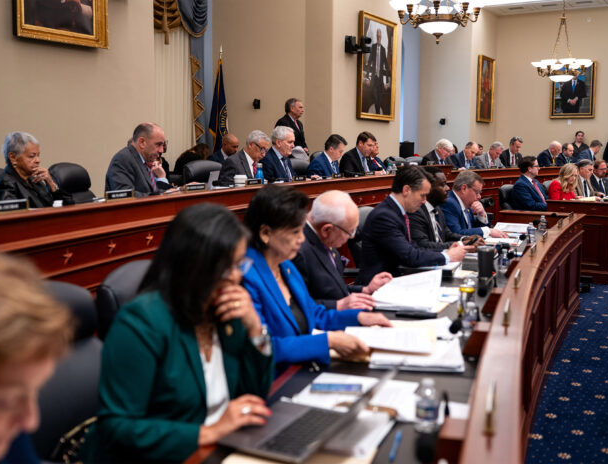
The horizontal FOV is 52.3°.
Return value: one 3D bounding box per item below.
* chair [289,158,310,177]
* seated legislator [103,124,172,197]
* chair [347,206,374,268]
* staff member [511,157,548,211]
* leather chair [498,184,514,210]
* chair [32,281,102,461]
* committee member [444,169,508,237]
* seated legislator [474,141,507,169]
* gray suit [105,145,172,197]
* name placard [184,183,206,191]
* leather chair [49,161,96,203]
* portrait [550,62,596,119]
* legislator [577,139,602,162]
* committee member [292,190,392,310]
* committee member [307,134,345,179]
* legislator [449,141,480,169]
[{"bbox_3d":[0.024,-0.166,5.970,0.680,1.080,0.660,4,8,29],"label":"chair"},{"bbox_3d":[-1.004,-0.068,4.116,0.780,1.290,0.540,3,8,21],"label":"seated legislator"},{"bbox_3d":[0.592,0.419,3.458,0.660,1.100,0.650,5,9,29],"label":"chair"},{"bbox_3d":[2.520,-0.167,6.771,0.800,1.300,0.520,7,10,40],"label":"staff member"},{"bbox_3d":[2.479,0.010,6.891,0.660,1.060,0.640,7,10,40],"label":"leather chair"},{"bbox_3d":[-0.513,0.690,1.727,0.660,1.100,0.640,3,8,19],"label":"chair"},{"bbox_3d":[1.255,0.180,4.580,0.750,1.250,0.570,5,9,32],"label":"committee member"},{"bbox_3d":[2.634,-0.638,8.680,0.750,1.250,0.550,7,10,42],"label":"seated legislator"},{"bbox_3d":[-1.089,-0.239,4.117,0.480,0.680,0.500,3,8,21],"label":"gray suit"},{"bbox_3d":[-0.721,-0.299,4.150,0.035,0.050,0.220,4,9,28],"label":"name placard"},{"bbox_3d":[-1.343,0.090,4.062,0.660,1.080,0.640,3,8,17],"label":"leather chair"},{"bbox_3d":[5.402,-2.826,12.400,0.820,1.100,0.070,3,8,22],"label":"portrait"},{"bbox_3d":[4.458,-0.822,9.791,0.720,1.270,0.580,5,10,31],"label":"legislator"},{"bbox_3d":[0.148,0.438,2.795,0.800,1.250,0.600,5,9,29],"label":"committee member"},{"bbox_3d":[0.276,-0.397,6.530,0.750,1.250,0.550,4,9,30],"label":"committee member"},{"bbox_3d":[1.991,-0.487,7.683,0.550,1.260,0.800,-6,10,-40],"label":"legislator"}]

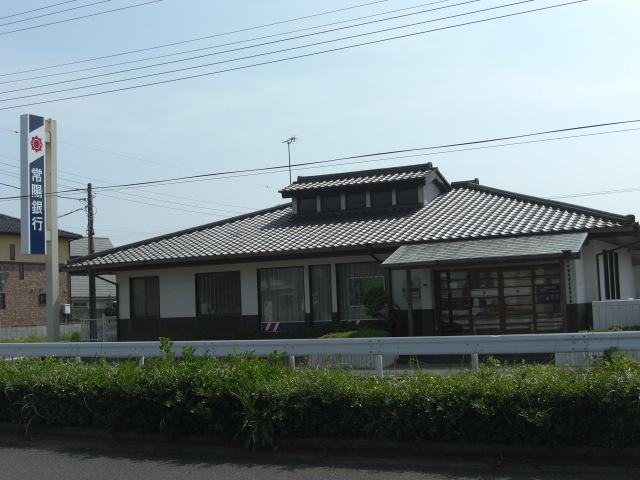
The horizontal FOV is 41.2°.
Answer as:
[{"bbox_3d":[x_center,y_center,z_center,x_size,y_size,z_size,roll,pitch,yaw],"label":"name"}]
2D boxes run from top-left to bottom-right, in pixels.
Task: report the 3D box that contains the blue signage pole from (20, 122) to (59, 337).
[{"bbox_3d":[-8.818,-0.025,26.811,0.350,7.740,1.260,-4,-5,26],"label":"blue signage pole"}]

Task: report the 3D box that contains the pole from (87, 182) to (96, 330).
[{"bbox_3d":[-9.581,1.048,35.680,0.270,6.988,0.270,-4,-5,26],"label":"pole"}]

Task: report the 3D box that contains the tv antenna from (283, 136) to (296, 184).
[{"bbox_3d":[-1.086,-2.791,30.991,0.420,1.952,1.100,0,-5,-30],"label":"tv antenna"}]

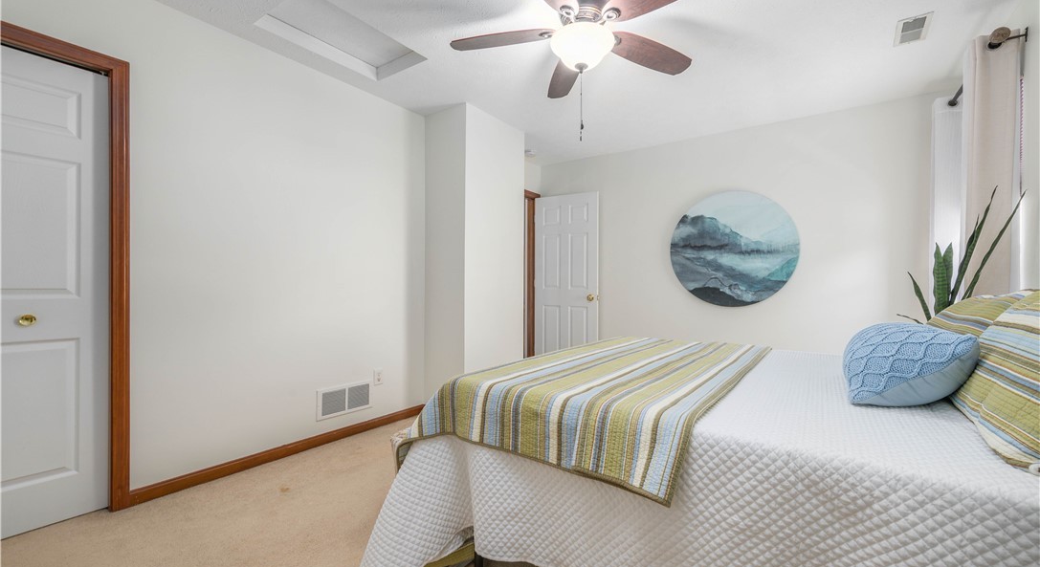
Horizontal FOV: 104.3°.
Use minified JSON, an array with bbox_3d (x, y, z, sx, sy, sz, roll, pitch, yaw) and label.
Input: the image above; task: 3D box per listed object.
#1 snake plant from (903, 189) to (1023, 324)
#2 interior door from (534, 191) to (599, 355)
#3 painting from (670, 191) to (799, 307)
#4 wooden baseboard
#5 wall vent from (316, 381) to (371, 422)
[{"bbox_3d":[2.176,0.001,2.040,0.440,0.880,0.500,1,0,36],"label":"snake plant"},{"bbox_3d":[0.517,0.025,4.553,0.760,2.030,0.038,1,0,29],"label":"interior door"},{"bbox_3d":[1.887,-0.306,3.627,1.030,1.030,0.035,1,0,36],"label":"painting"},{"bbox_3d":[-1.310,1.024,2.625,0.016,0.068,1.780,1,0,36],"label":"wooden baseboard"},{"bbox_3d":[-1.192,0.802,2.786,0.015,0.200,0.410,1,0,36],"label":"wall vent"}]

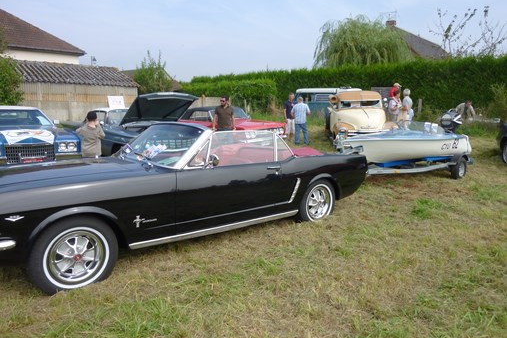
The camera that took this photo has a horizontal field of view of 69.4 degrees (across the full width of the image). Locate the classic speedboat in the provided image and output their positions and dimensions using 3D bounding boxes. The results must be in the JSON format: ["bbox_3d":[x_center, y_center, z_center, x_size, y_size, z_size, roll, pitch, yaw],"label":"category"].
[{"bbox_3d":[2.896,-0.559,7.308,3.850,0.820,1.550,-8,12,-41],"label":"classic speedboat"}]

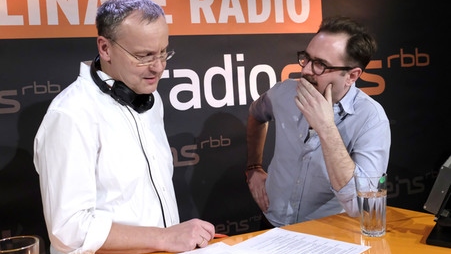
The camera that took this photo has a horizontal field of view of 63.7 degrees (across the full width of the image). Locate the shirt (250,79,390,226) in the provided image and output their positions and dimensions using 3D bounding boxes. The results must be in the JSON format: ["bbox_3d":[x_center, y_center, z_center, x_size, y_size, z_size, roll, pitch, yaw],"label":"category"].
[{"bbox_3d":[0.332,0.090,1.280,0.480,0.520,0.340,4,8,27],"label":"shirt"}]

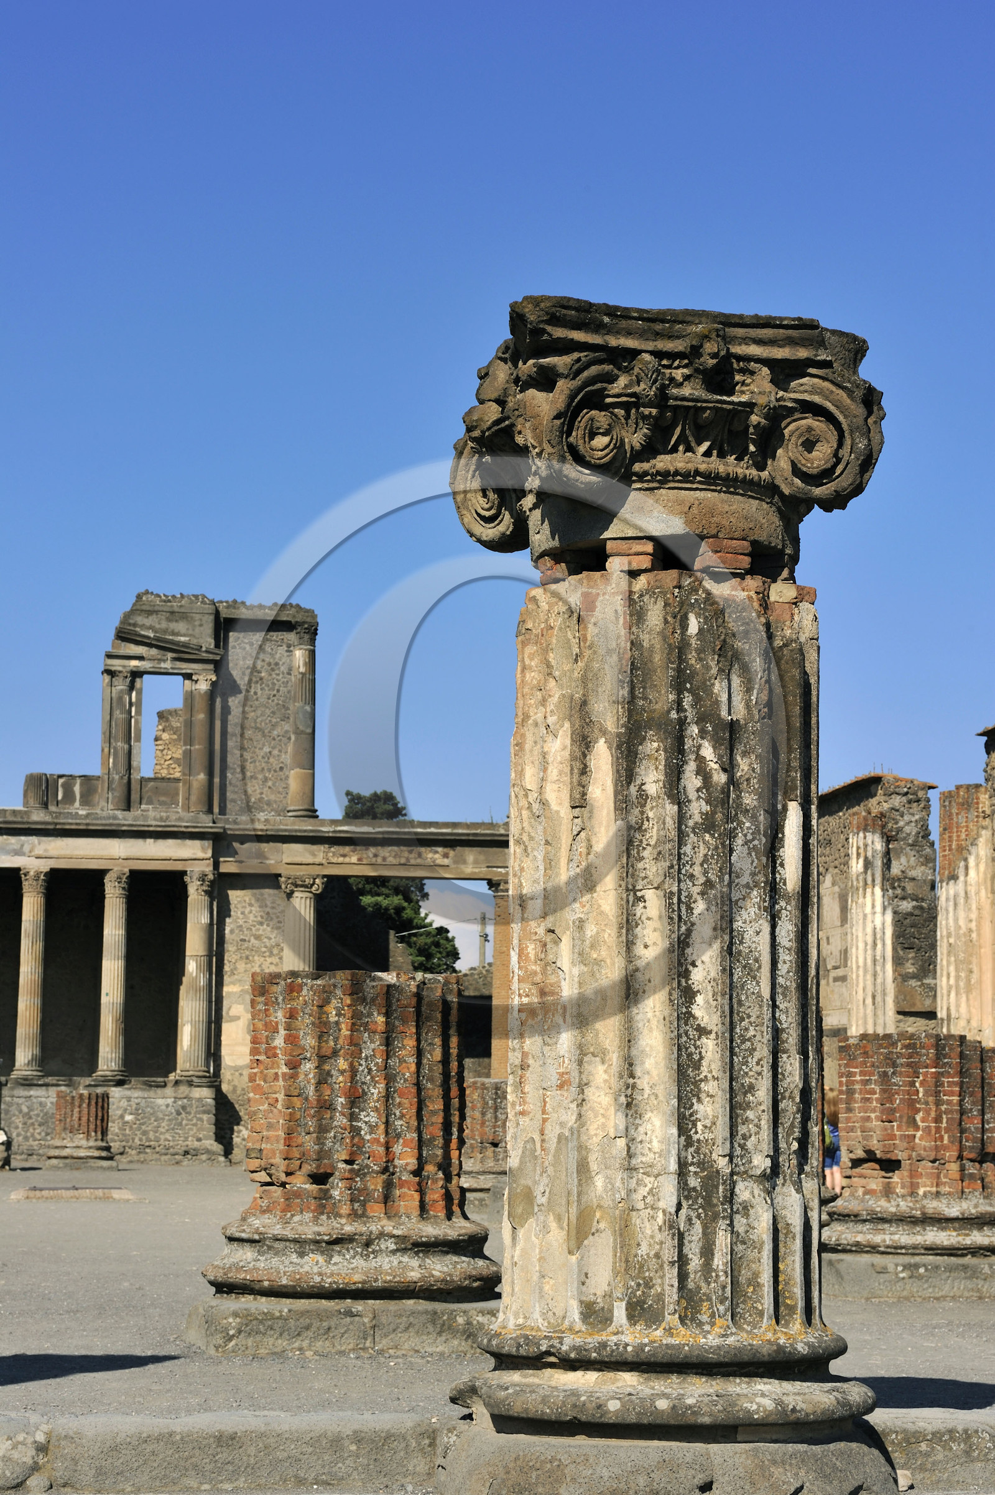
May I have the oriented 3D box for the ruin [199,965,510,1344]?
[{"bbox_3d":[-0.709,2.034,14.371,1.600,1.785,1.600,2,-7,-10],"label":"ruin"}]

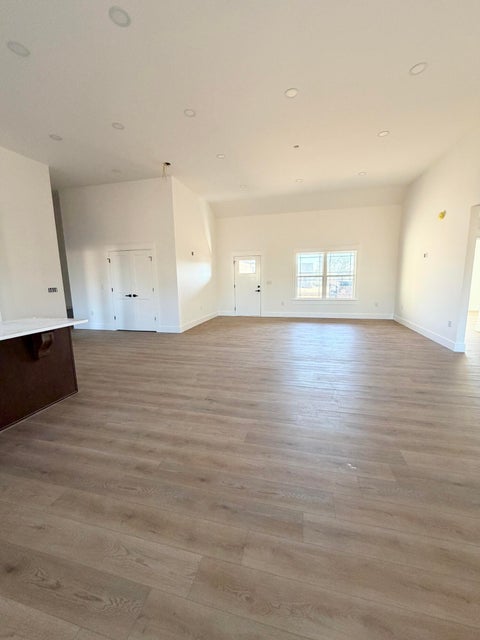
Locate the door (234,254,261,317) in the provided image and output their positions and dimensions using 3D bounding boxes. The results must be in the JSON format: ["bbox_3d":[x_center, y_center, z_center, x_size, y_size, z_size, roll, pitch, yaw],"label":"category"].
[{"bbox_3d":[0.281,-1.113,8.727,0.905,2.030,0.050,1,10,14],"label":"door"}]

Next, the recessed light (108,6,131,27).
[{"bbox_3d":[-1.054,-2.671,2.279,0.178,0.030,0.178,-1,9,0],"label":"recessed light"}]

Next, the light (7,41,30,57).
[{"bbox_3d":[-2.193,-2.699,2.572,0.178,0.030,0.178,1,10,14],"label":"light"}]

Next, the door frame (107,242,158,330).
[{"bbox_3d":[-2.728,-0.795,6.639,1.420,2.200,0.110,1,10,14],"label":"door frame"}]

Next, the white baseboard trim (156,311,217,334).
[{"bbox_3d":[-1.383,0.020,7.863,0.591,0.140,2.813,1,10,14],"label":"white baseboard trim"}]

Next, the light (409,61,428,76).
[{"bbox_3d":[2.018,-2.833,2.919,0.178,0.030,0.178,1,10,14],"label":"light"}]

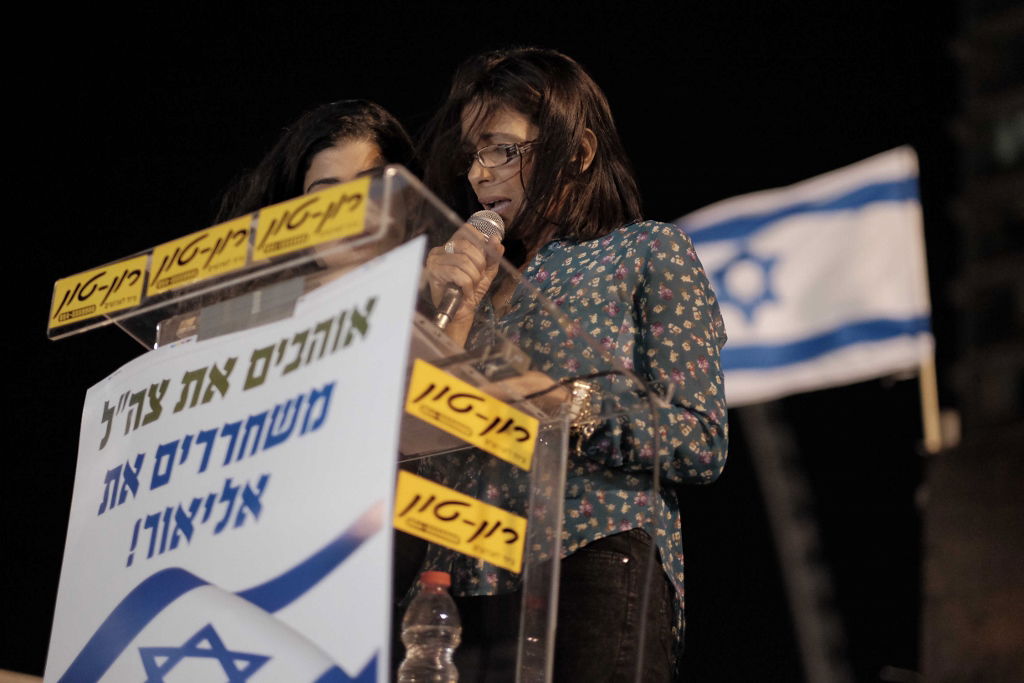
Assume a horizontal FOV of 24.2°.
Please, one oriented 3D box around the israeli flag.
[{"bbox_3d":[0.815,-0.180,8.100,1.170,0.870,0.160,-7,-19,9],"label":"israeli flag"}]

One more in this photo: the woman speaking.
[{"bbox_3d":[0.036,0.374,2.865,0.400,1.600,0.450,19,-24,-38],"label":"woman speaking"}]

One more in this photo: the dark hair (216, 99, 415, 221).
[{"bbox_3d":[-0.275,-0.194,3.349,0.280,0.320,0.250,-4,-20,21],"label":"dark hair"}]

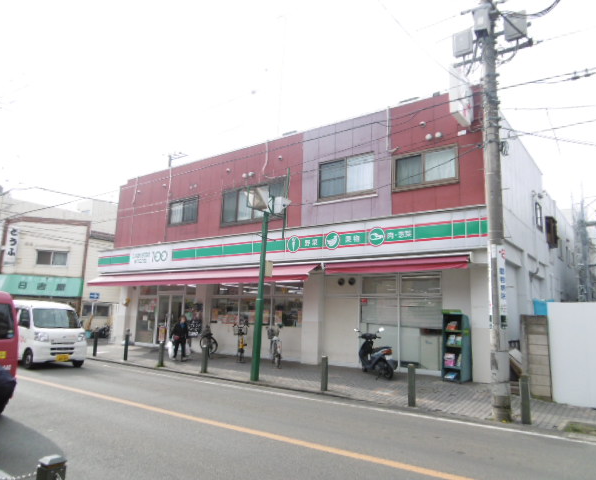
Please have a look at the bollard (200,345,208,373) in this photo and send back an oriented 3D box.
[{"bbox_3d":[-2.569,3.316,12.367,0.140,0.750,0.140,-6,-12,37],"label":"bollard"}]

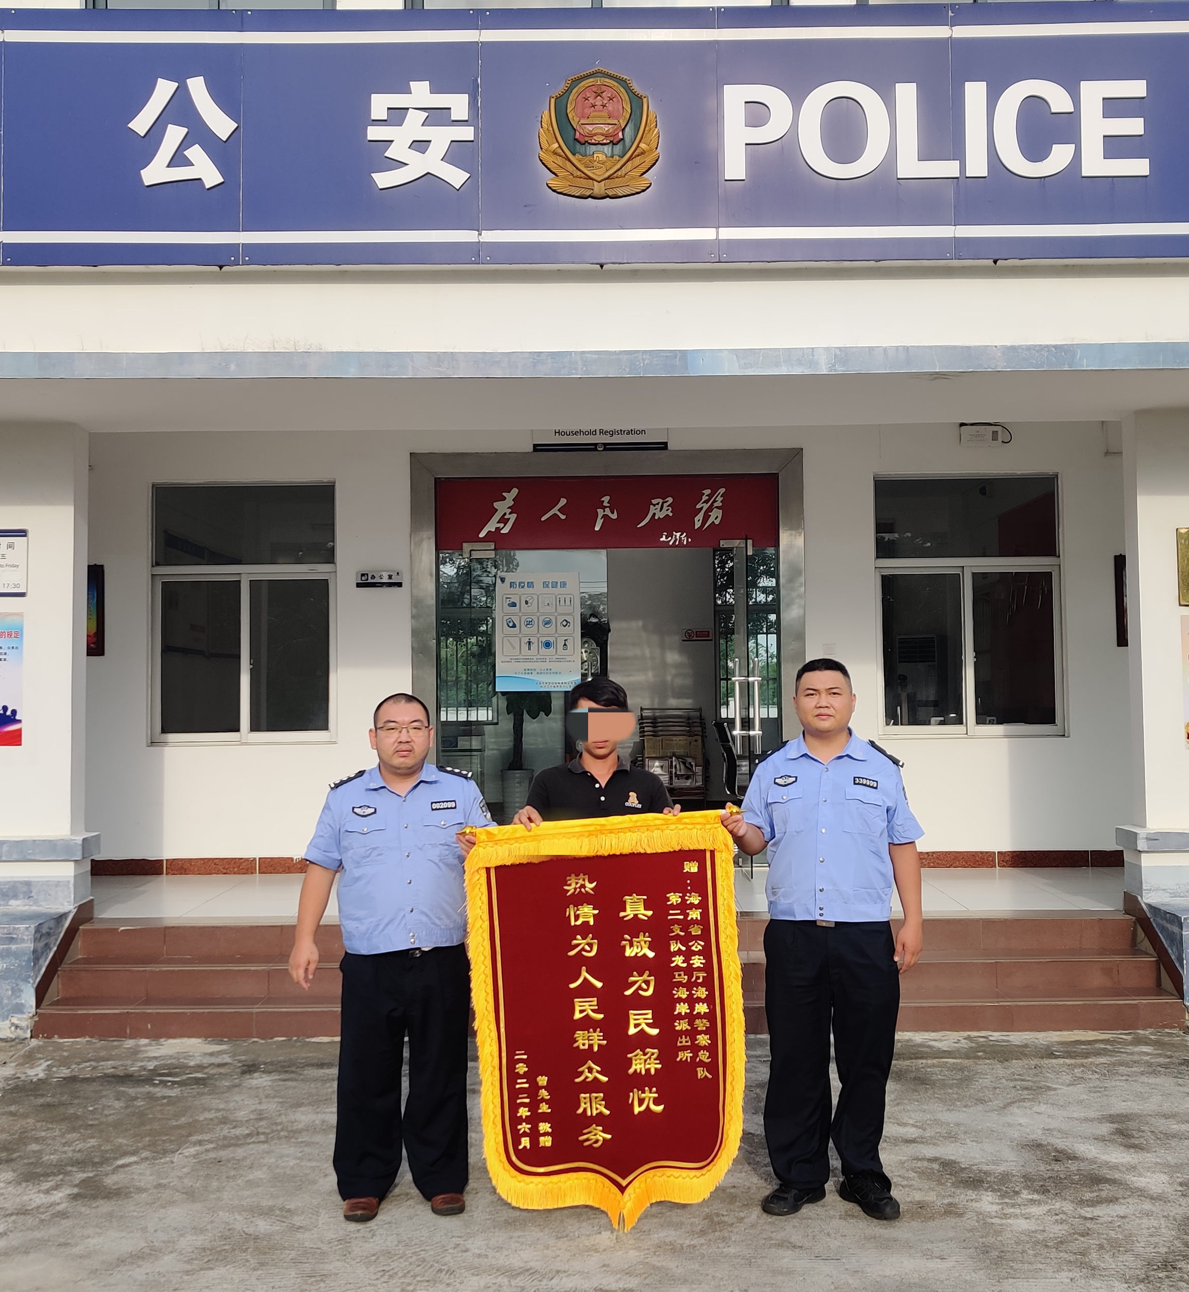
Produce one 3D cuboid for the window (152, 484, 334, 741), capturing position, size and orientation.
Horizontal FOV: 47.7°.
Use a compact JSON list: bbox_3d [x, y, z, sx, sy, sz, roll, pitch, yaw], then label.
[{"bbox_3d":[-2.319,-0.216,8.917,1.220,1.720,0.120,-1,-3,0],"label":"window"}]

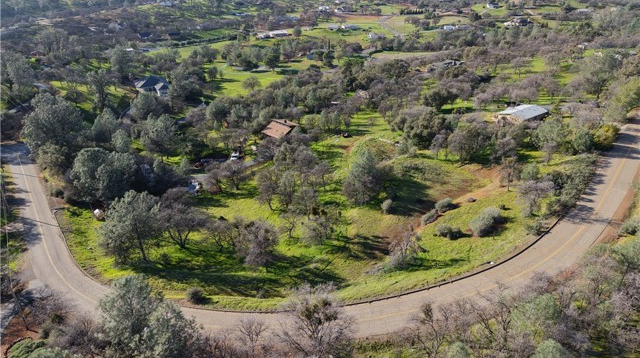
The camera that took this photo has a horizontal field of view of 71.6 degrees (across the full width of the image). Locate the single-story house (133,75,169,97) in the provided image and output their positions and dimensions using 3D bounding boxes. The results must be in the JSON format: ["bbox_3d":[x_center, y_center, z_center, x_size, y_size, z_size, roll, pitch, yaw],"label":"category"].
[{"bbox_3d":[-75.730,-41.470,200.000,14.500,6.000,12.000,-12,28,-24],"label":"single-story house"}]

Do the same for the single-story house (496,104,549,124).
[{"bbox_3d":[71.650,-22.540,157.000,16.000,4.600,10.000,-18,31,-33],"label":"single-story house"}]

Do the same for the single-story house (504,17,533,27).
[{"bbox_3d":[172.240,-135.360,385.000,21.500,5.800,12.000,0,26,0],"label":"single-story house"}]

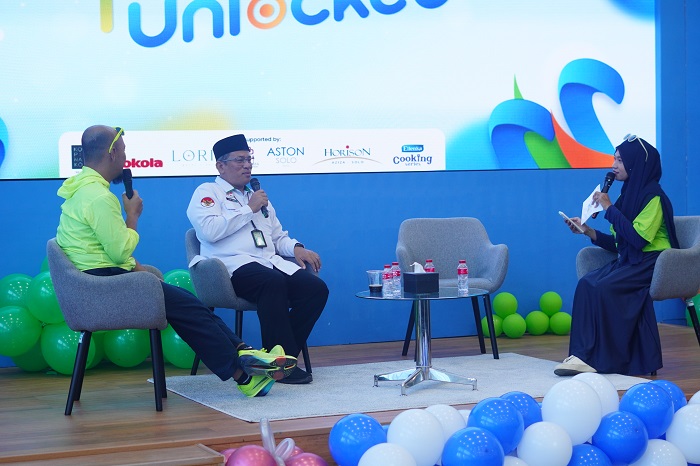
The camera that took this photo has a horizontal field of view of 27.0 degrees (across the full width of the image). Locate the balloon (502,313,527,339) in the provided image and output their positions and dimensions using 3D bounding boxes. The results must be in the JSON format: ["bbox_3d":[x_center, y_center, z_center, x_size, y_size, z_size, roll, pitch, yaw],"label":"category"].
[{"bbox_3d":[1.045,0.590,9.250,0.152,0.160,0.152,-1,2,0],"label":"balloon"}]

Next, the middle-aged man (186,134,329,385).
[{"bbox_3d":[-0.467,0.123,7.668,0.600,1.270,0.780,-3,2,-43],"label":"middle-aged man"}]

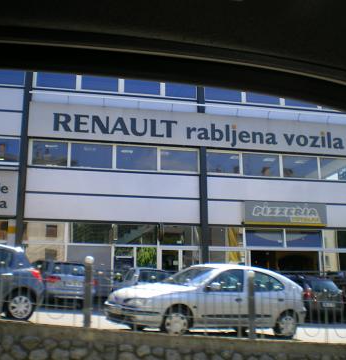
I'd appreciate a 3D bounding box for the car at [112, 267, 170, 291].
[{"bbox_3d":[-1.050,3.870,18.750,1.690,1.450,4.000,6,-12,-17],"label":"car"}]

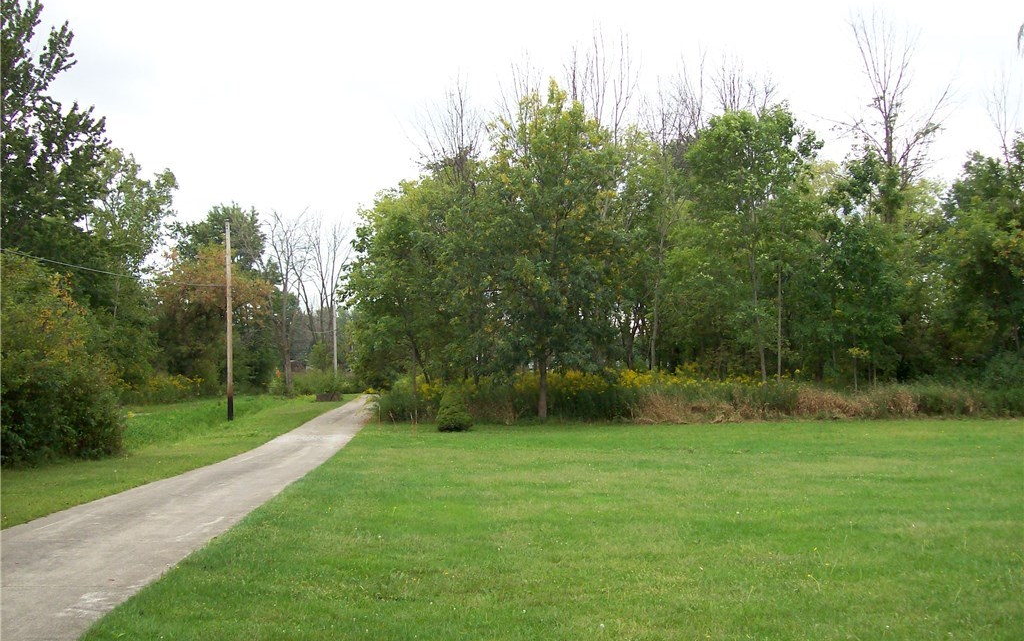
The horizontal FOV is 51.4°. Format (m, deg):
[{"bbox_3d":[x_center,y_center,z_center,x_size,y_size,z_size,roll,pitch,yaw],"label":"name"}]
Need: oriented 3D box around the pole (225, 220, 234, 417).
[{"bbox_3d":[-11.304,0.017,42.700,0.240,8.000,0.240,-1,-3,0],"label":"pole"}]

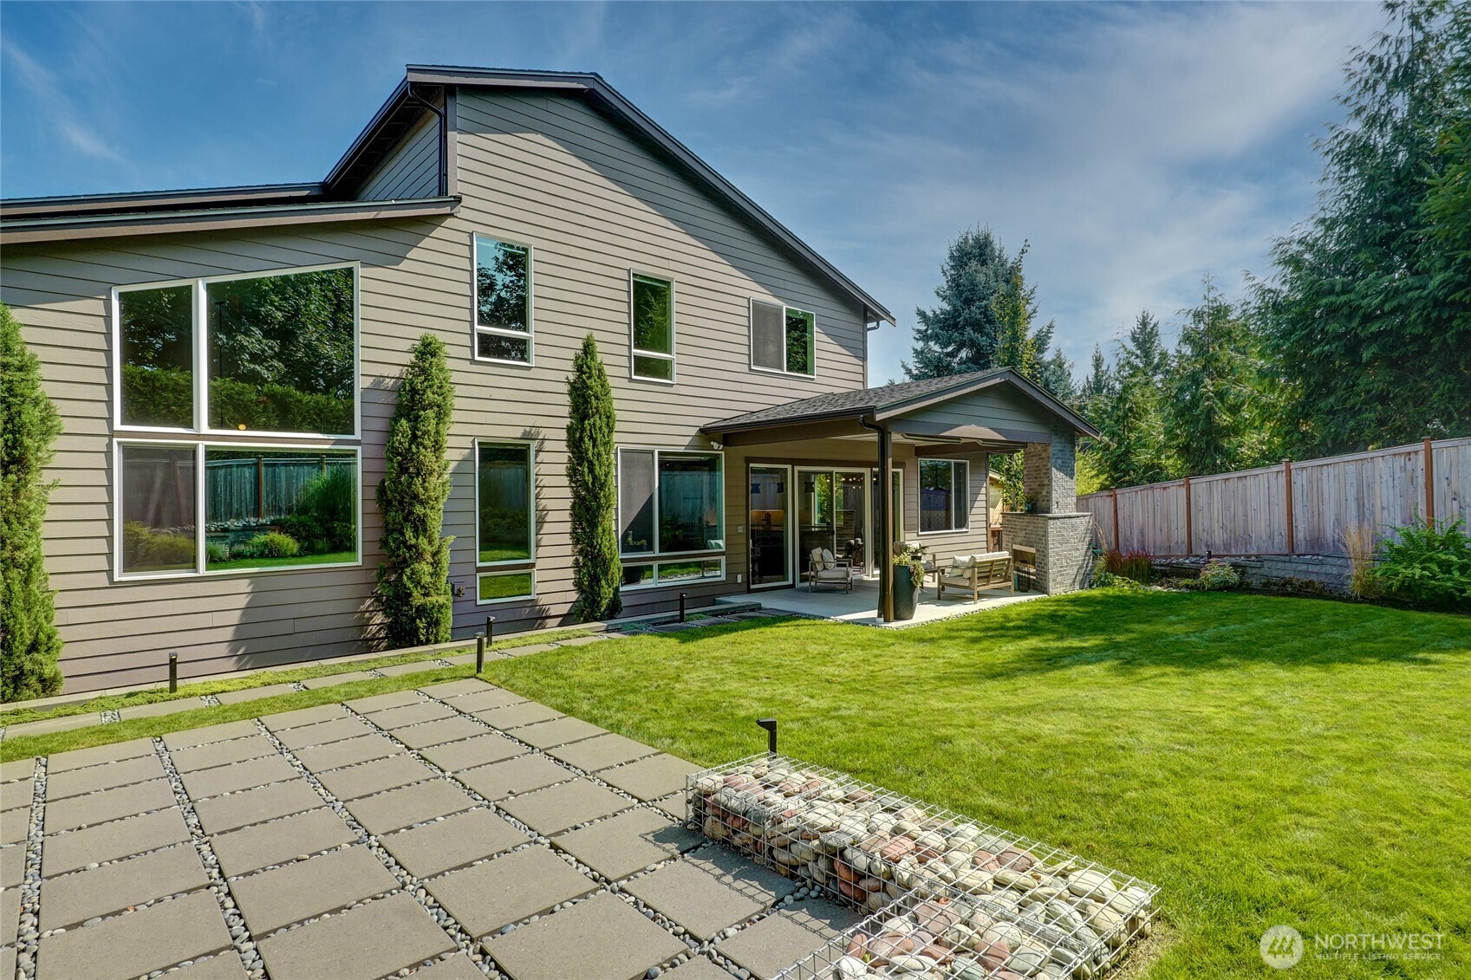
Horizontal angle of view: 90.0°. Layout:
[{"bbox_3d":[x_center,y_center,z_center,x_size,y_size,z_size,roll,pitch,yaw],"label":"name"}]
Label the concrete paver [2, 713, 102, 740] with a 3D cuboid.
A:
[{"bbox_3d":[-5.983,2.097,6.456,0.605,0.050,0.605,0,-2,-42],"label":"concrete paver"}]

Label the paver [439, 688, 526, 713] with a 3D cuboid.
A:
[{"bbox_3d":[-2.385,2.047,7.061,0.605,0.055,0.605,0,-1,-43],"label":"paver"}]

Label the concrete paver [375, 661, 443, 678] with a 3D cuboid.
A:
[{"bbox_3d":[-3.723,2.099,8.504,0.605,0.050,0.605,0,-2,-42],"label":"concrete paver"}]

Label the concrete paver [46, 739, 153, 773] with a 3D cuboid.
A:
[{"bbox_3d":[-4.819,2.038,5.608,0.606,0.050,0.606,0,-2,-42],"label":"concrete paver"}]

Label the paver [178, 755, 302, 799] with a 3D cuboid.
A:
[{"bbox_3d":[-3.404,2.003,5.070,0.606,0.050,0.606,0,-2,-42],"label":"paver"}]

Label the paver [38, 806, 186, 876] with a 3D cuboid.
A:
[{"bbox_3d":[-3.458,1.986,4.119,0.605,0.050,0.605,0,-2,-42],"label":"paver"}]

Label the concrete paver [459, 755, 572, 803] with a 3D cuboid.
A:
[{"bbox_3d":[-1.523,2.005,5.082,0.605,0.055,0.605,0,-1,-43],"label":"concrete paver"}]

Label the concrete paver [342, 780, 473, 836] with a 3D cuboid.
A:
[{"bbox_3d":[-1.999,1.972,4.541,0.605,0.050,0.605,0,-2,-42],"label":"concrete paver"}]

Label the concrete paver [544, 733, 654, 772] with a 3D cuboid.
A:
[{"bbox_3d":[-1.004,2.005,5.558,0.605,0.055,0.605,0,-1,-43],"label":"concrete paver"}]

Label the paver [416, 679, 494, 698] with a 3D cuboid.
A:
[{"bbox_3d":[-2.807,2.044,7.446,0.606,0.050,0.606,0,-2,-42],"label":"paver"}]

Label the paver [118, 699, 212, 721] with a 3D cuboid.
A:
[{"bbox_3d":[-5.382,2.090,6.912,0.605,0.050,0.605,0,-2,-42],"label":"paver"}]

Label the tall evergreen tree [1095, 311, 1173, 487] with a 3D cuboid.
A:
[{"bbox_3d":[13.596,-2.030,25.003,2.800,8.294,2.800,0,0,-42],"label":"tall evergreen tree"}]

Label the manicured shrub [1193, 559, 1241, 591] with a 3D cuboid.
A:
[{"bbox_3d":[9.594,1.689,14.600,0.920,0.640,0.880,-1,-1,33],"label":"manicured shrub"}]

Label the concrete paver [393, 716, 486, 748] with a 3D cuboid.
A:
[{"bbox_3d":[-2.412,2.014,6.017,0.605,0.050,0.605,0,-2,-42],"label":"concrete paver"}]

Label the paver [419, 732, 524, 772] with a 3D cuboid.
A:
[{"bbox_3d":[-1.979,2.019,5.579,0.605,0.055,0.605,0,-1,-43],"label":"paver"}]

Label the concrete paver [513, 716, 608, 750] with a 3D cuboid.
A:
[{"bbox_3d":[-1.439,1.989,5.950,0.606,0.050,0.606,0,-2,-42],"label":"concrete paver"}]

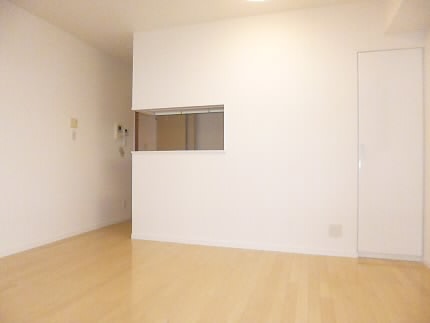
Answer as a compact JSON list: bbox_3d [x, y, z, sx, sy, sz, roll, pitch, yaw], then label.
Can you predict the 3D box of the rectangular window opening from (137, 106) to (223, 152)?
[{"bbox_3d":[-0.406,-0.366,3.479,1.104,0.494,0.150,0,0,17],"label":"rectangular window opening"}]

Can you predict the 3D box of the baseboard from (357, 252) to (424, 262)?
[{"bbox_3d":[1.645,0.905,2.814,0.540,0.050,0.015,0,0,17],"label":"baseboard"}]

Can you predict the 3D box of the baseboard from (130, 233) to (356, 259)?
[{"bbox_3d":[0.189,0.891,3.208,2.460,0.070,0.015,0,0,17],"label":"baseboard"}]

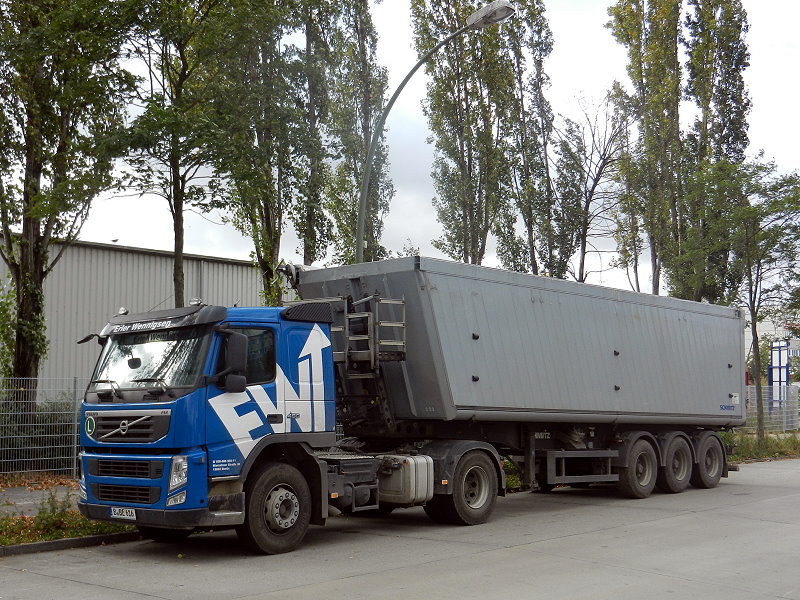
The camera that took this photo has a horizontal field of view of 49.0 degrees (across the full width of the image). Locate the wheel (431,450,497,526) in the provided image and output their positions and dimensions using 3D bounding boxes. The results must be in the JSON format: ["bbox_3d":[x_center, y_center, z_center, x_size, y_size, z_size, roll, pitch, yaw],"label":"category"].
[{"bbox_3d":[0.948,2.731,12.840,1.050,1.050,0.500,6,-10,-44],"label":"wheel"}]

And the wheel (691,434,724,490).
[{"bbox_3d":[6.215,3.300,17.924,1.070,1.070,0.370,6,-10,-44],"label":"wheel"}]

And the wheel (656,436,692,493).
[{"bbox_3d":[5.277,3.195,17.003,1.070,1.070,0.370,6,-10,-44],"label":"wheel"}]

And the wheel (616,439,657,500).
[{"bbox_3d":[4.335,3.089,16.077,1.070,1.070,0.370,6,-10,-44],"label":"wheel"}]

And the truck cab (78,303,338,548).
[{"bbox_3d":[-2.433,1.532,10.990,2.120,2.900,2.500,6,-10,-44],"label":"truck cab"}]

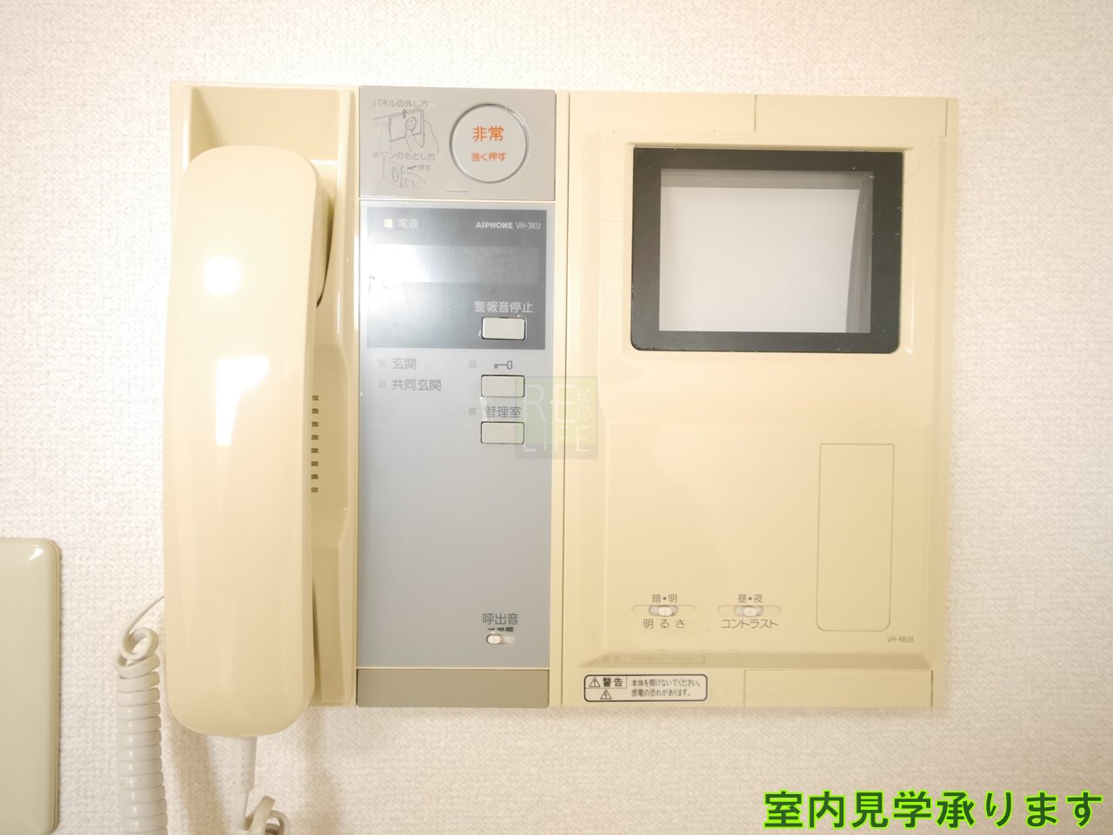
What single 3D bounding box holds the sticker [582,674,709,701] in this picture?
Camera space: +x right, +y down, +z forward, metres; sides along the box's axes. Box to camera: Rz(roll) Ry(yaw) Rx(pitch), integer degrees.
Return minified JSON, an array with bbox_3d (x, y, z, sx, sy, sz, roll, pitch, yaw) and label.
[{"bbox_3d":[0.033,0.101,0.338,0.047,0.011,0.001,0,2,-2],"label":"sticker"}]

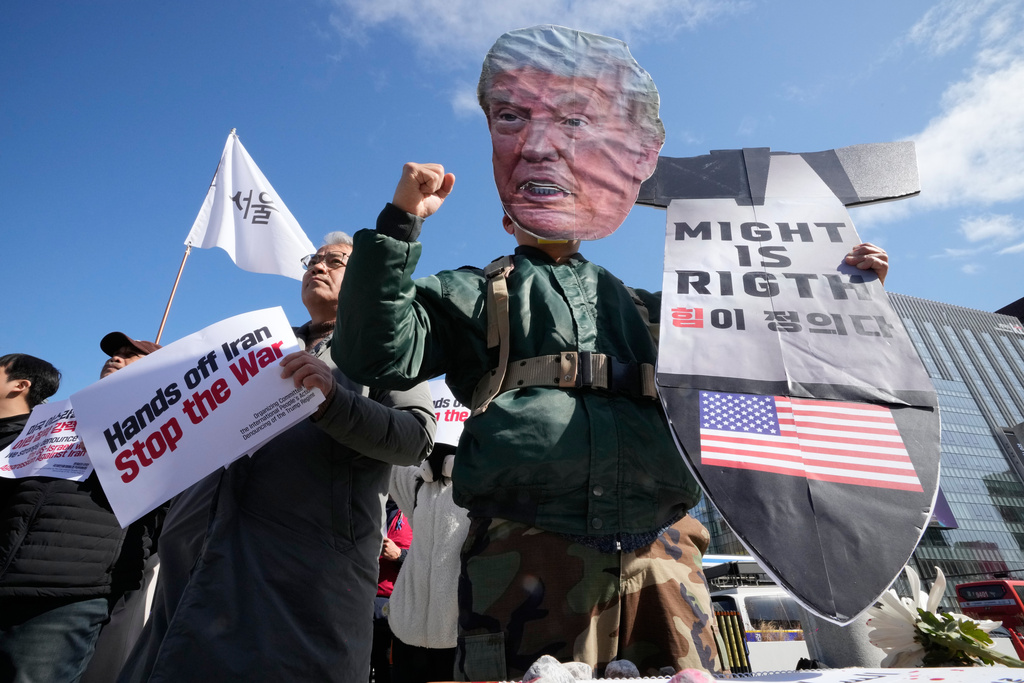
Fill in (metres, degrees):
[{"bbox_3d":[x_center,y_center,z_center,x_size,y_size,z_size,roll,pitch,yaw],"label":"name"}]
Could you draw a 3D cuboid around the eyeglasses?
[{"bbox_3d":[-0.511,-0.198,1.402,0.142,0.046,0.145,-4,-23,13],"label":"eyeglasses"}]

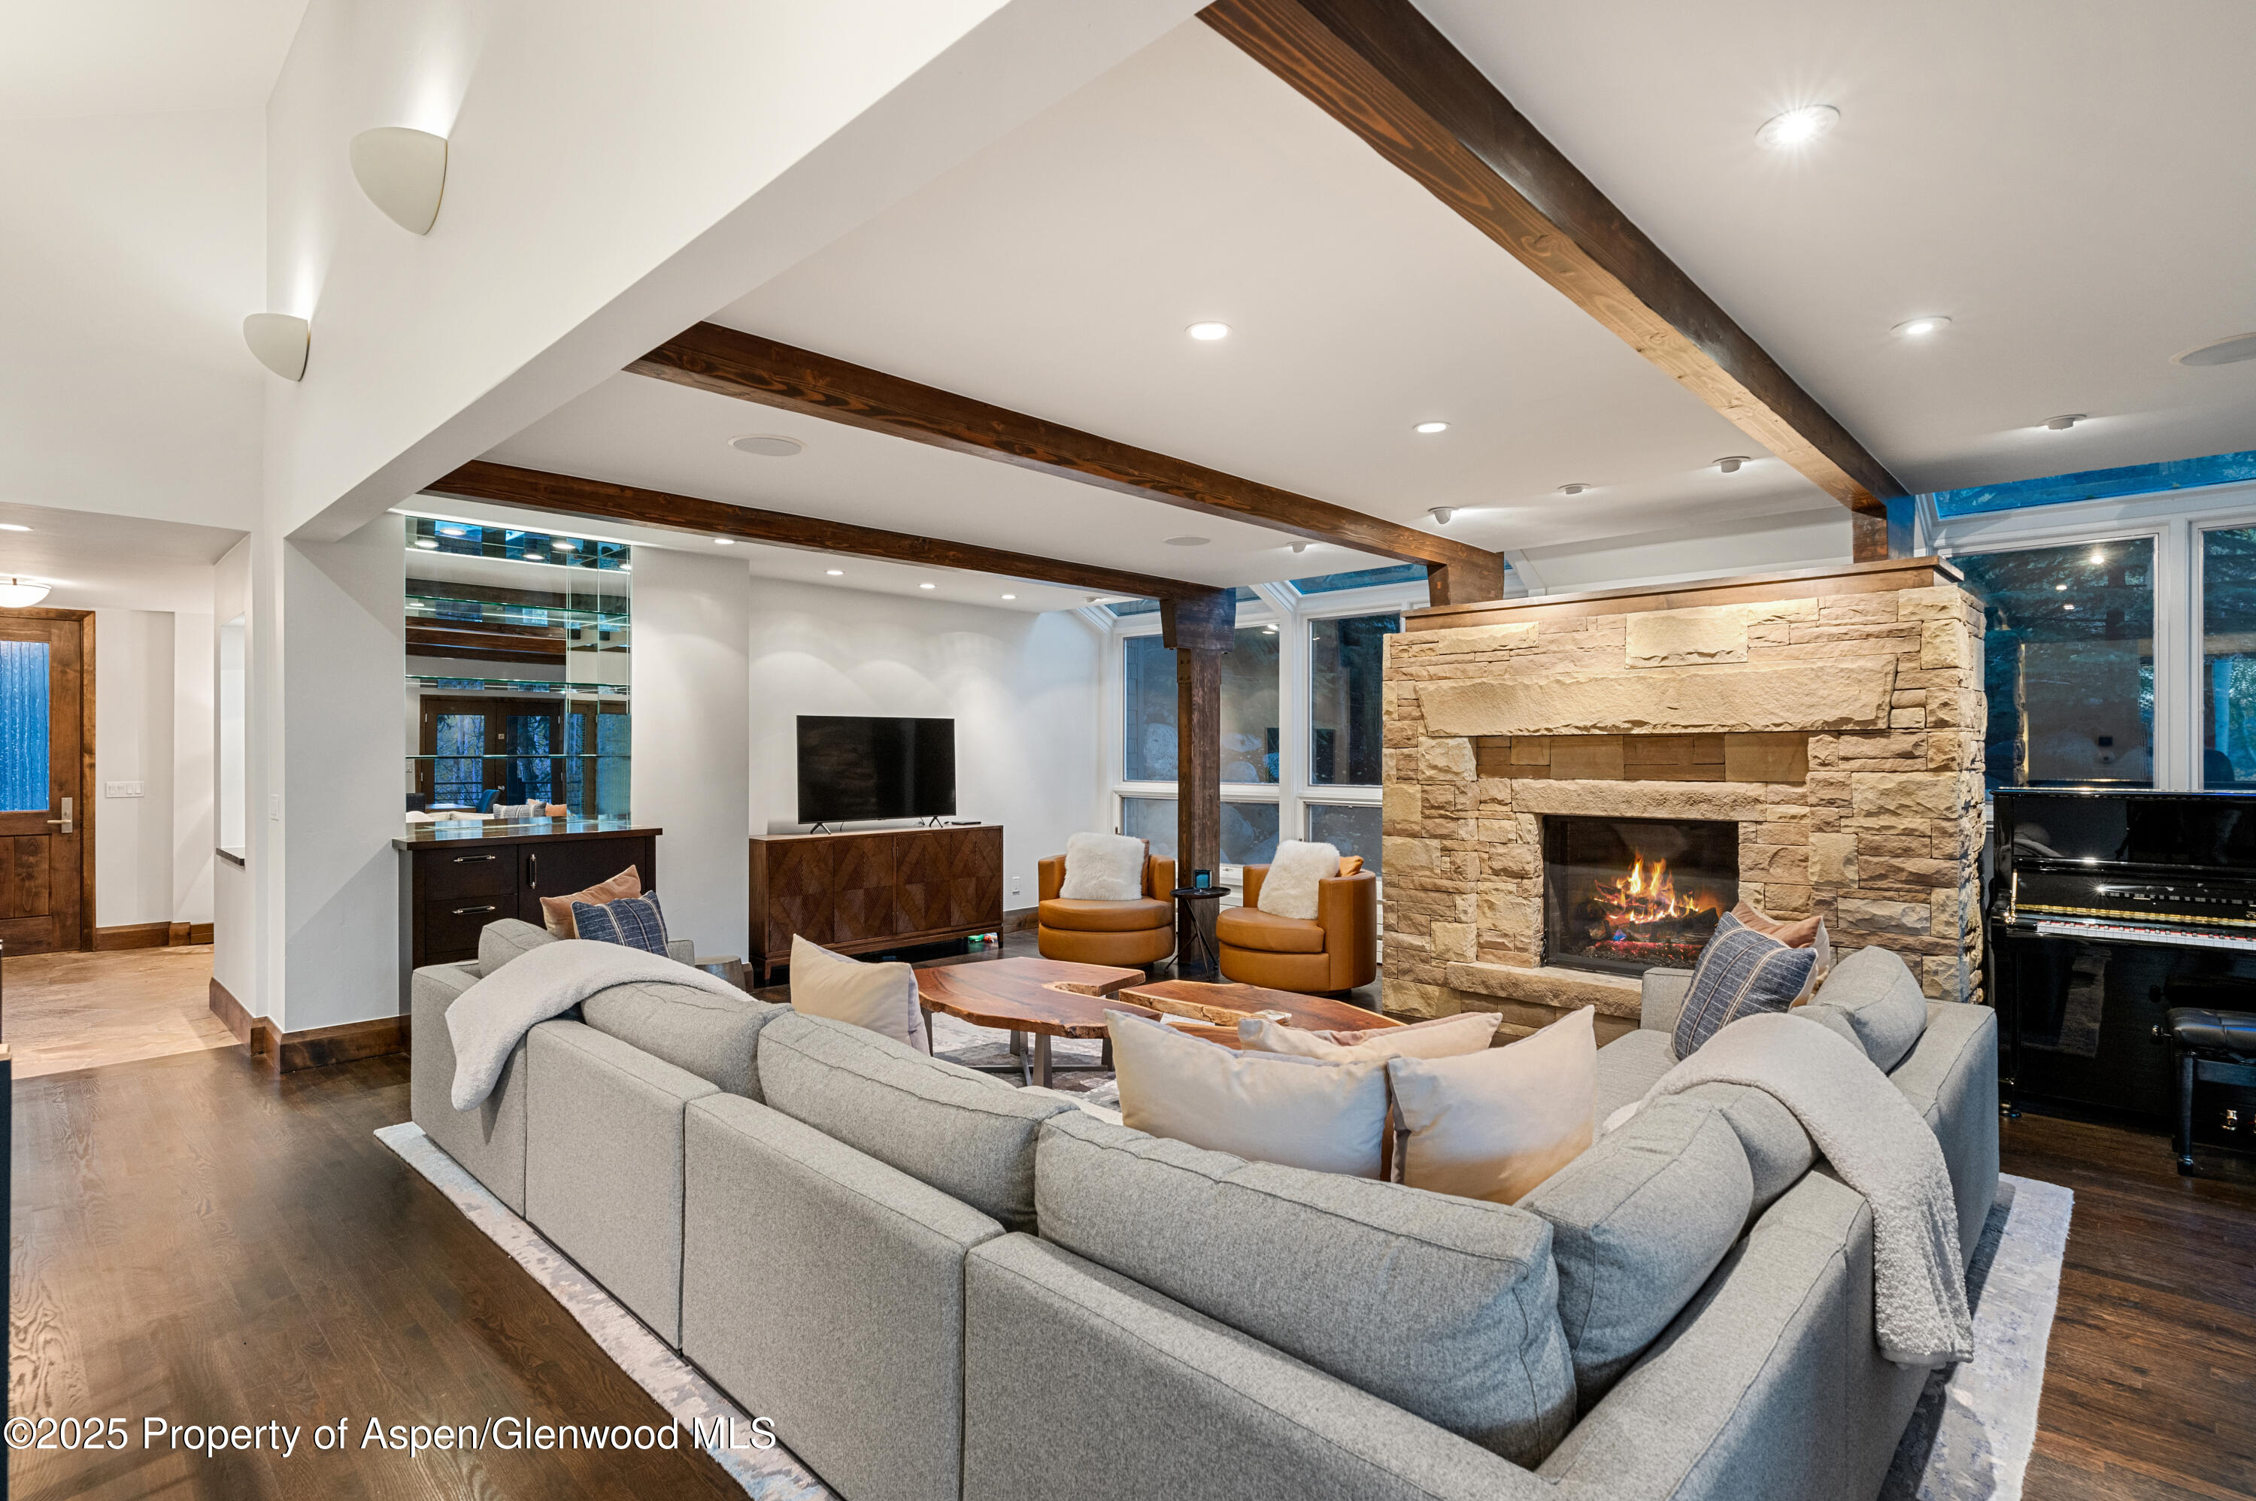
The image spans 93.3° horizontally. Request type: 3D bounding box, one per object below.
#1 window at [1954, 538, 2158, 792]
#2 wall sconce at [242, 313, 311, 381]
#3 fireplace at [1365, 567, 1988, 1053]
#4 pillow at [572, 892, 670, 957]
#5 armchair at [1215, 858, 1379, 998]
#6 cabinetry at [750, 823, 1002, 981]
[{"bbox_3d":[4.186,-0.347,4.853,0.740,1.220,0.080,0,0,44],"label":"window"},{"bbox_3d":[-3.572,-1.660,4.442,0.430,0.200,0.185,0,0,43],"label":"wall sconce"},{"bbox_3d":[2.534,0.348,5.165,2.487,2.156,0.841,0,0,44],"label":"fireplace"},{"bbox_3d":[-1.964,0.767,4.100,0.380,0.430,0.140,0,-18,-46],"label":"pillow"},{"bbox_3d":[1.065,1.105,6.650,0.920,0.690,0.900,0,0,-33],"label":"armchair"},{"bbox_3d":[-1.714,0.992,7.290,0.450,0.875,1.740,0,0,44],"label":"cabinetry"}]

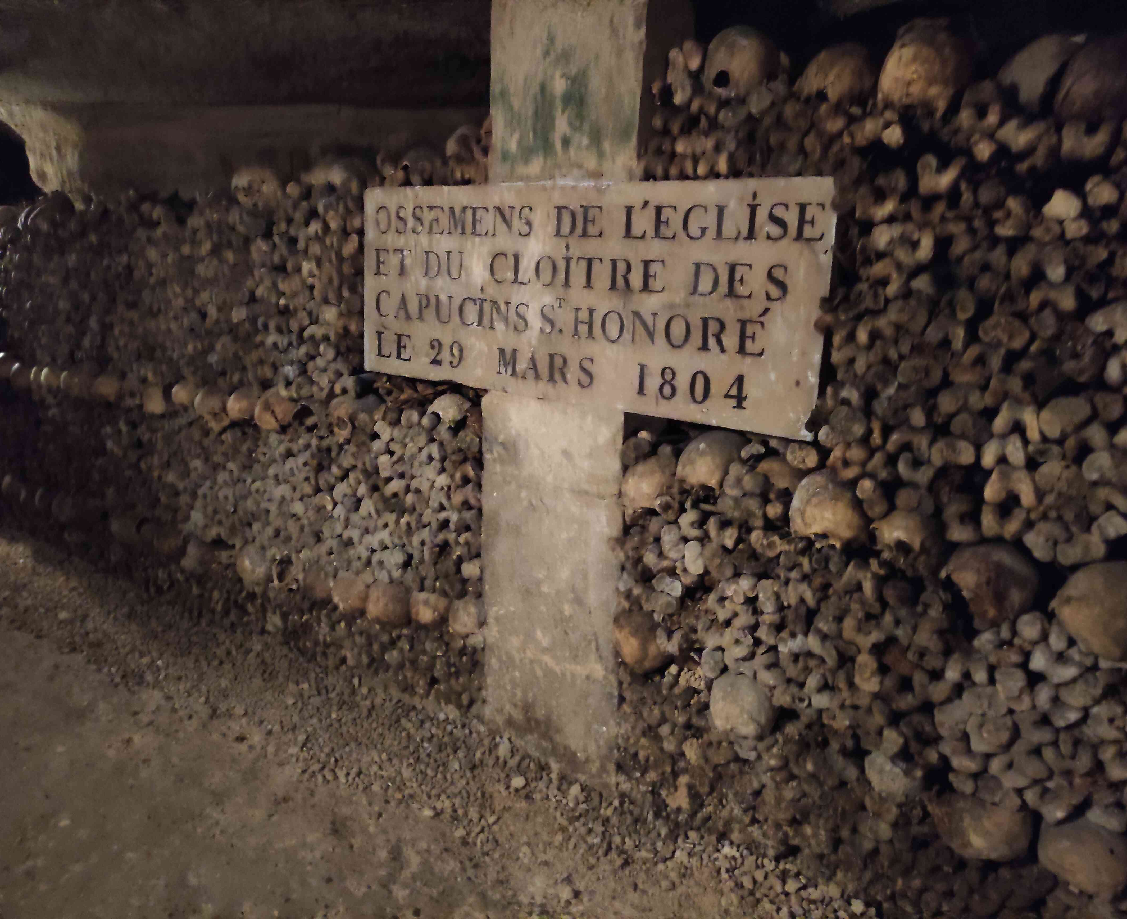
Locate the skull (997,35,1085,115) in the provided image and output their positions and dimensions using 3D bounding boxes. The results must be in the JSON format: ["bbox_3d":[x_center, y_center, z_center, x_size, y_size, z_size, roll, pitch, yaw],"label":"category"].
[{"bbox_3d":[0.737,-0.571,1.342,0.145,0.140,0.180,9,12,38],"label":"skull"}]

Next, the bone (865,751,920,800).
[{"bbox_3d":[0.570,0.546,1.530,0.090,0.085,0.100,9,12,36],"label":"bone"}]

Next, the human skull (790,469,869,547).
[{"bbox_3d":[0.475,0.098,1.583,0.140,0.145,0.180,9,24,35],"label":"human skull"}]

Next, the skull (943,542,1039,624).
[{"bbox_3d":[0.677,0.204,1.405,0.145,0.145,0.180,23,35,36],"label":"skull"}]

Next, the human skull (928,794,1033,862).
[{"bbox_3d":[0.684,0.602,1.450,0.150,0.135,0.180,9,20,37],"label":"human skull"}]

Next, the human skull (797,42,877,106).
[{"bbox_3d":[0.486,-0.664,1.573,0.140,0.140,0.175,10,12,39],"label":"human skull"}]

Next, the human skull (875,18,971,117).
[{"bbox_3d":[0.584,-0.625,1.431,0.145,0.155,0.180,9,12,36],"label":"human skull"}]

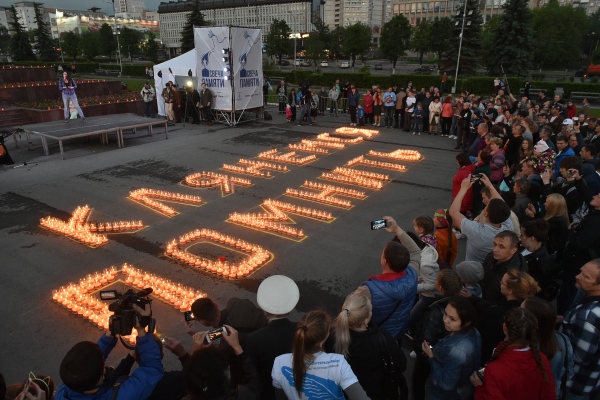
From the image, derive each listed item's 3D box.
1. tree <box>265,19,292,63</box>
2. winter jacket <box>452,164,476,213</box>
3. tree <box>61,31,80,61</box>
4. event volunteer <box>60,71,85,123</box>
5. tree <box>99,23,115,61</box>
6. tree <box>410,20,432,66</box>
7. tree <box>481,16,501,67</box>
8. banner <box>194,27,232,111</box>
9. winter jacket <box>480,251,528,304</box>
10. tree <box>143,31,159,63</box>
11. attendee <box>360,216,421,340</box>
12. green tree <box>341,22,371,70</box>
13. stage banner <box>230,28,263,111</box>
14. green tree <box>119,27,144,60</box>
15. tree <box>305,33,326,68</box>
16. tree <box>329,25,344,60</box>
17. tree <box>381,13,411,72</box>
[{"bbox_3d":[-4.561,-35.064,90.202,7.130,10.720,7.130,0,20,0],"label":"tree"},{"bbox_3d":[2.603,-0.183,6.350,0.290,0.780,0.440,12,23,30],"label":"winter jacket"},{"bbox_3d":[-53.361,-35.637,93.722,3.983,7.306,3.983,-9,22,-26],"label":"tree"},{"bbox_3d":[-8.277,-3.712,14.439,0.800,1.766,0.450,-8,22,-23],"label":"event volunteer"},{"bbox_3d":[-65.260,-51.852,132.821,5.400,12.994,5.400,0,20,0],"label":"tree"},{"bbox_3d":[27.422,-33.840,88.234,4.853,10.332,4.853,7,21,15],"label":"tree"},{"bbox_3d":[46.482,-37.270,94.998,5.869,11.940,5.869,0,20,0],"label":"tree"},{"bbox_3d":[-3.948,-5.932,18.281,2.039,3.534,0.060,12,23,29],"label":"banner"},{"bbox_3d":[1.732,0.817,3.539,0.320,0.740,0.520,-5,21,-16],"label":"winter jacket"},{"bbox_3d":[-48.552,-49.022,128.341,5.200,9.892,5.200,0,20,0],"label":"tree"},{"bbox_3d":[0.624,1.046,3.217,0.600,1.820,0.550,-8,21,-23],"label":"attendee"},{"bbox_3d":[9.556,-25.482,67.621,4.987,8.141,4.987,4,20,7],"label":"green tree"},{"bbox_3d":[-2.397,-6.064,18.686,0.060,3.534,2.129,12,23,29],"label":"stage banner"},{"bbox_3d":[-55.984,-50.526,131.052,7.980,11.618,7.980,0,20,0],"label":"green tree"},{"bbox_3d":[2.814,-24.829,67.899,3.734,6.503,3.734,2,20,2],"label":"tree"},{"bbox_3d":[13.274,-55.496,142.988,5.800,12.000,5.800,0,20,0],"label":"tree"},{"bbox_3d":[15.749,-24.761,64.425,4.751,9.175,4.751,5,20,12],"label":"tree"}]

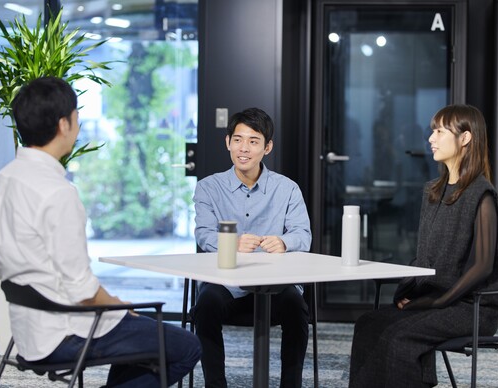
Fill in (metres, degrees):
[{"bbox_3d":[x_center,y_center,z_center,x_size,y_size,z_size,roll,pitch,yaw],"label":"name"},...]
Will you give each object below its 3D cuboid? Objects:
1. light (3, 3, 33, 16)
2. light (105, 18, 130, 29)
[{"bbox_3d":[-2.661,-2.130,15.900,0.120,0.060,0.750,1,2,10],"label":"light"},{"bbox_3d":[-1.686,-2.186,17.657,0.120,0.060,0.750,1,2,10],"label":"light"}]

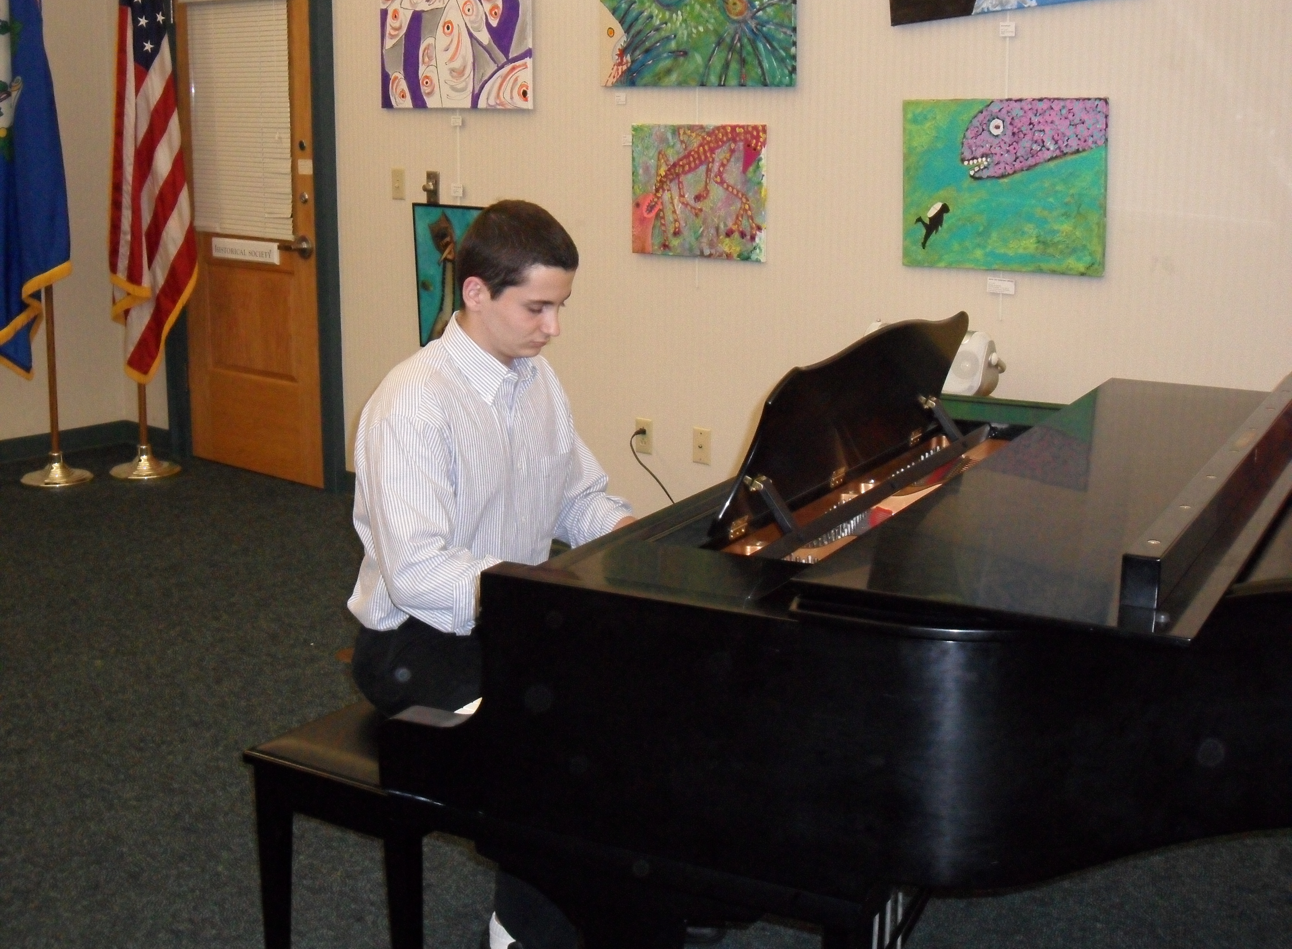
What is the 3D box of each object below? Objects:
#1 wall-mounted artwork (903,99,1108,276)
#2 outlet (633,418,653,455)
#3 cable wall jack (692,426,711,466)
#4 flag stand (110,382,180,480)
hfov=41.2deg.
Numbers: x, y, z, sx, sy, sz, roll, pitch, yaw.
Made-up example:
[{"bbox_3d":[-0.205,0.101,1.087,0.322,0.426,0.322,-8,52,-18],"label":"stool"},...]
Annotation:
[{"bbox_3d":[0.942,-0.768,4.562,0.608,0.455,0.025,11,16,41],"label":"wall-mounted artwork"},{"bbox_3d":[-0.005,-0.124,5.585,0.071,0.115,0.010,11,16,41],"label":"outlet"},{"bbox_3d":[0.177,-0.090,5.425,0.070,0.115,0.010,11,16,41],"label":"cable wall jack"},{"bbox_3d":[-2.095,-0.204,7.154,0.298,0.390,0.298,11,16,41],"label":"flag stand"}]

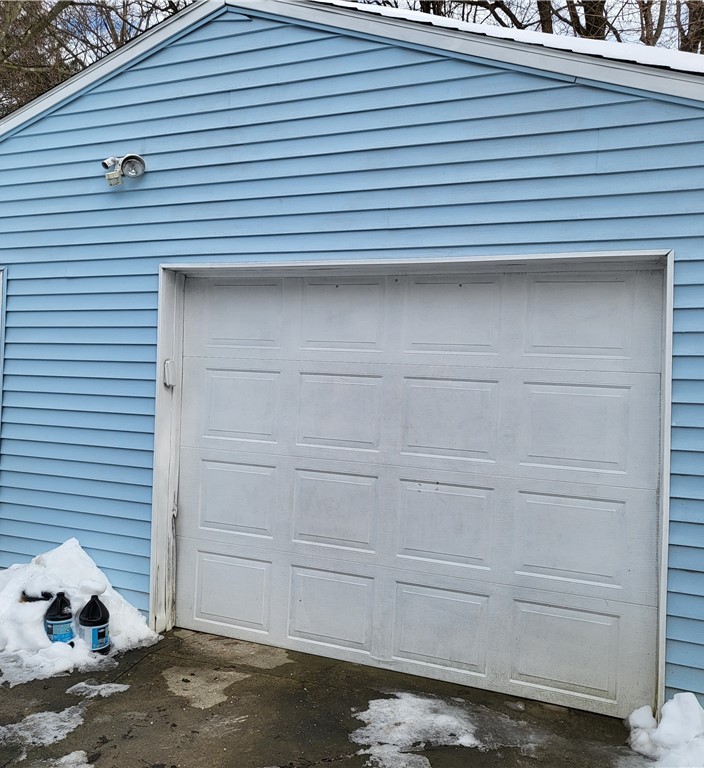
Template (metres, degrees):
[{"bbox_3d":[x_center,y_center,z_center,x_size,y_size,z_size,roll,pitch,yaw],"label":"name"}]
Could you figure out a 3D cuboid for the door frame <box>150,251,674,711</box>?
[{"bbox_3d":[0.129,0.424,3.919,2.749,2.106,0.140,2,0,25],"label":"door frame"}]

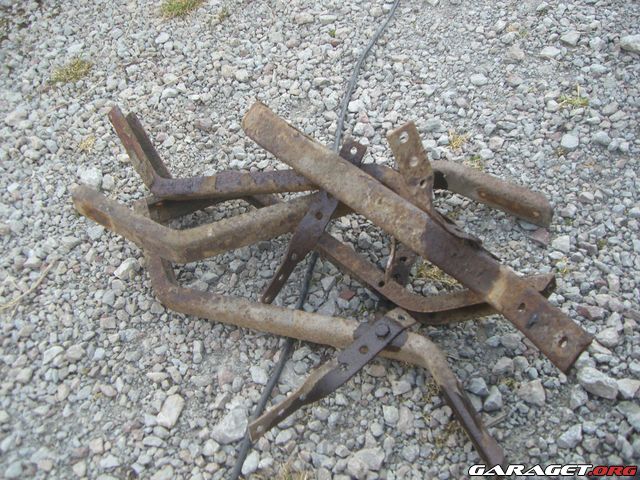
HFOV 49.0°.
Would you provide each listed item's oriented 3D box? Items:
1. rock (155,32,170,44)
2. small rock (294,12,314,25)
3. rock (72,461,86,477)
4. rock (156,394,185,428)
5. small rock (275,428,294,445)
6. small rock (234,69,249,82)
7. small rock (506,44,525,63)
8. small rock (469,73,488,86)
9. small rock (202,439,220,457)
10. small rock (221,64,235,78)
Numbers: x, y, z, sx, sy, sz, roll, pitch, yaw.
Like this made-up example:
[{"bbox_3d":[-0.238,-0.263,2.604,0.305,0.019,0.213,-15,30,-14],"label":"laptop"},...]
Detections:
[{"bbox_3d":[-0.374,-0.480,1.675,0.035,0.020,0.025,-20,53,-16],"label":"rock"},{"bbox_3d":[-0.037,-0.544,1.727,0.048,0.023,0.029,4,50,3],"label":"small rock"},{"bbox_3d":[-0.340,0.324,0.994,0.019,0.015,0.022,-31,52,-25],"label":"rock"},{"bbox_3d":[-0.224,0.258,1.058,0.027,0.020,0.049,25,54,19],"label":"rock"},{"bbox_3d":[-0.051,0.285,1.018,0.020,0.018,0.030,31,55,28],"label":"small rock"},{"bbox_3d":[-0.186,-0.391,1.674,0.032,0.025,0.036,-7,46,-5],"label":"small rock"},{"bbox_3d":[0.469,-0.449,1.696,0.048,0.038,0.049,11,47,13],"label":"small rock"},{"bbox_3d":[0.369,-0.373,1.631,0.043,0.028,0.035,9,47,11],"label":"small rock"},{"bbox_3d":[-0.158,0.301,1.019,0.024,0.018,0.022,20,53,16],"label":"small rock"},{"bbox_3d":[-0.208,-0.381,1.590,0.029,0.023,0.029,0,50,0],"label":"small rock"}]

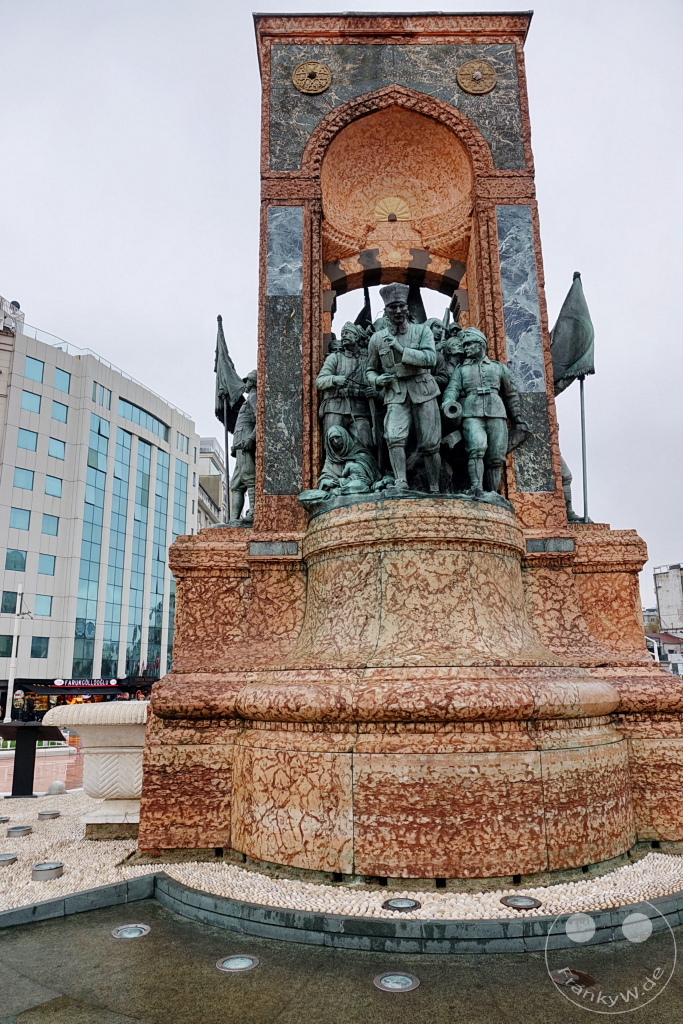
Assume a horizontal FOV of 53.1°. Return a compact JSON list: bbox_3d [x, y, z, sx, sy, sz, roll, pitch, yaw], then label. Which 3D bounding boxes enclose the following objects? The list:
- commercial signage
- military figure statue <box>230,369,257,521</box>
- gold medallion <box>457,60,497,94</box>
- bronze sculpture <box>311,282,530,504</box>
[{"bbox_3d":[-18.147,12.190,48.456,0.250,0.700,6.000,-8,-15,27],"label":"commercial signage"},{"bbox_3d":[-1.260,-0.948,9.430,0.640,2.280,0.800,-1,-13,0],"label":"military figure statue"},{"bbox_3d":[1.856,-5.972,9.367,0.545,0.545,0.090,-1,-13,0],"label":"gold medallion"},{"bbox_3d":[0.815,-1.224,7.885,2.500,2.700,1.600,-1,-13,0],"label":"bronze sculpture"}]

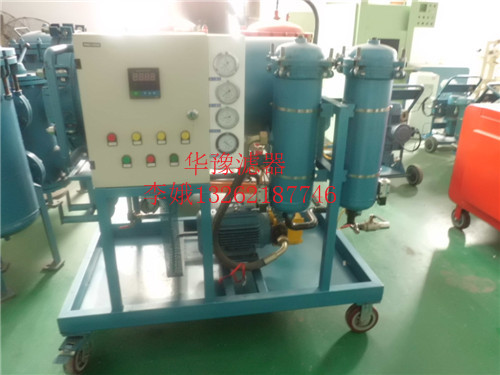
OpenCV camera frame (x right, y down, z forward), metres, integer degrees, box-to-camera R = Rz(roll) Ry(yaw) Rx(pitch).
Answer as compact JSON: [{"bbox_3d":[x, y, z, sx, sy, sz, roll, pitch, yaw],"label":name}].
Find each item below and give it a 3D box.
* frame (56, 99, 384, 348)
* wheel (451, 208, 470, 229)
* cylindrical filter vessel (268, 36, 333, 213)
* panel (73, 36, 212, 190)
[{"bbox_3d":[-0.136,0.004,1.847,1.400,0.920,0.820,-3,22,-9],"label":"frame"},{"bbox_3d":[1.598,0.234,2.848,0.052,0.157,0.156,-1,21,-5],"label":"wheel"},{"bbox_3d":[0.182,-0.218,1.473,0.235,0.690,0.235,1,22,0],"label":"cylindrical filter vessel"},{"bbox_3d":[-0.357,-0.277,1.355,0.406,0.506,0.200,-3,22,-9],"label":"panel"}]

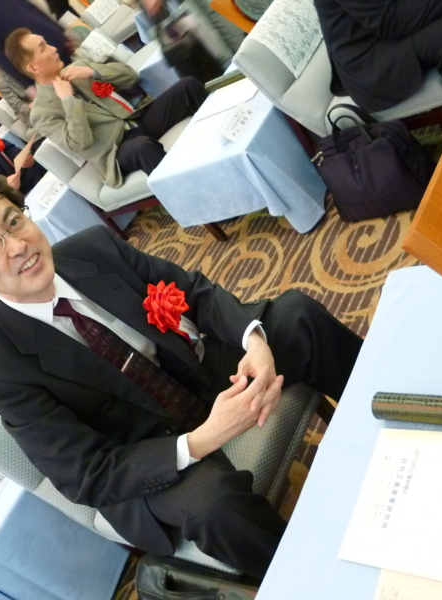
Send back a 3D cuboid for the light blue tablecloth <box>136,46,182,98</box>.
[{"bbox_3d":[-0.099,-1.782,4.539,0.589,0.386,0.880,-5,46,47],"label":"light blue tablecloth"}]

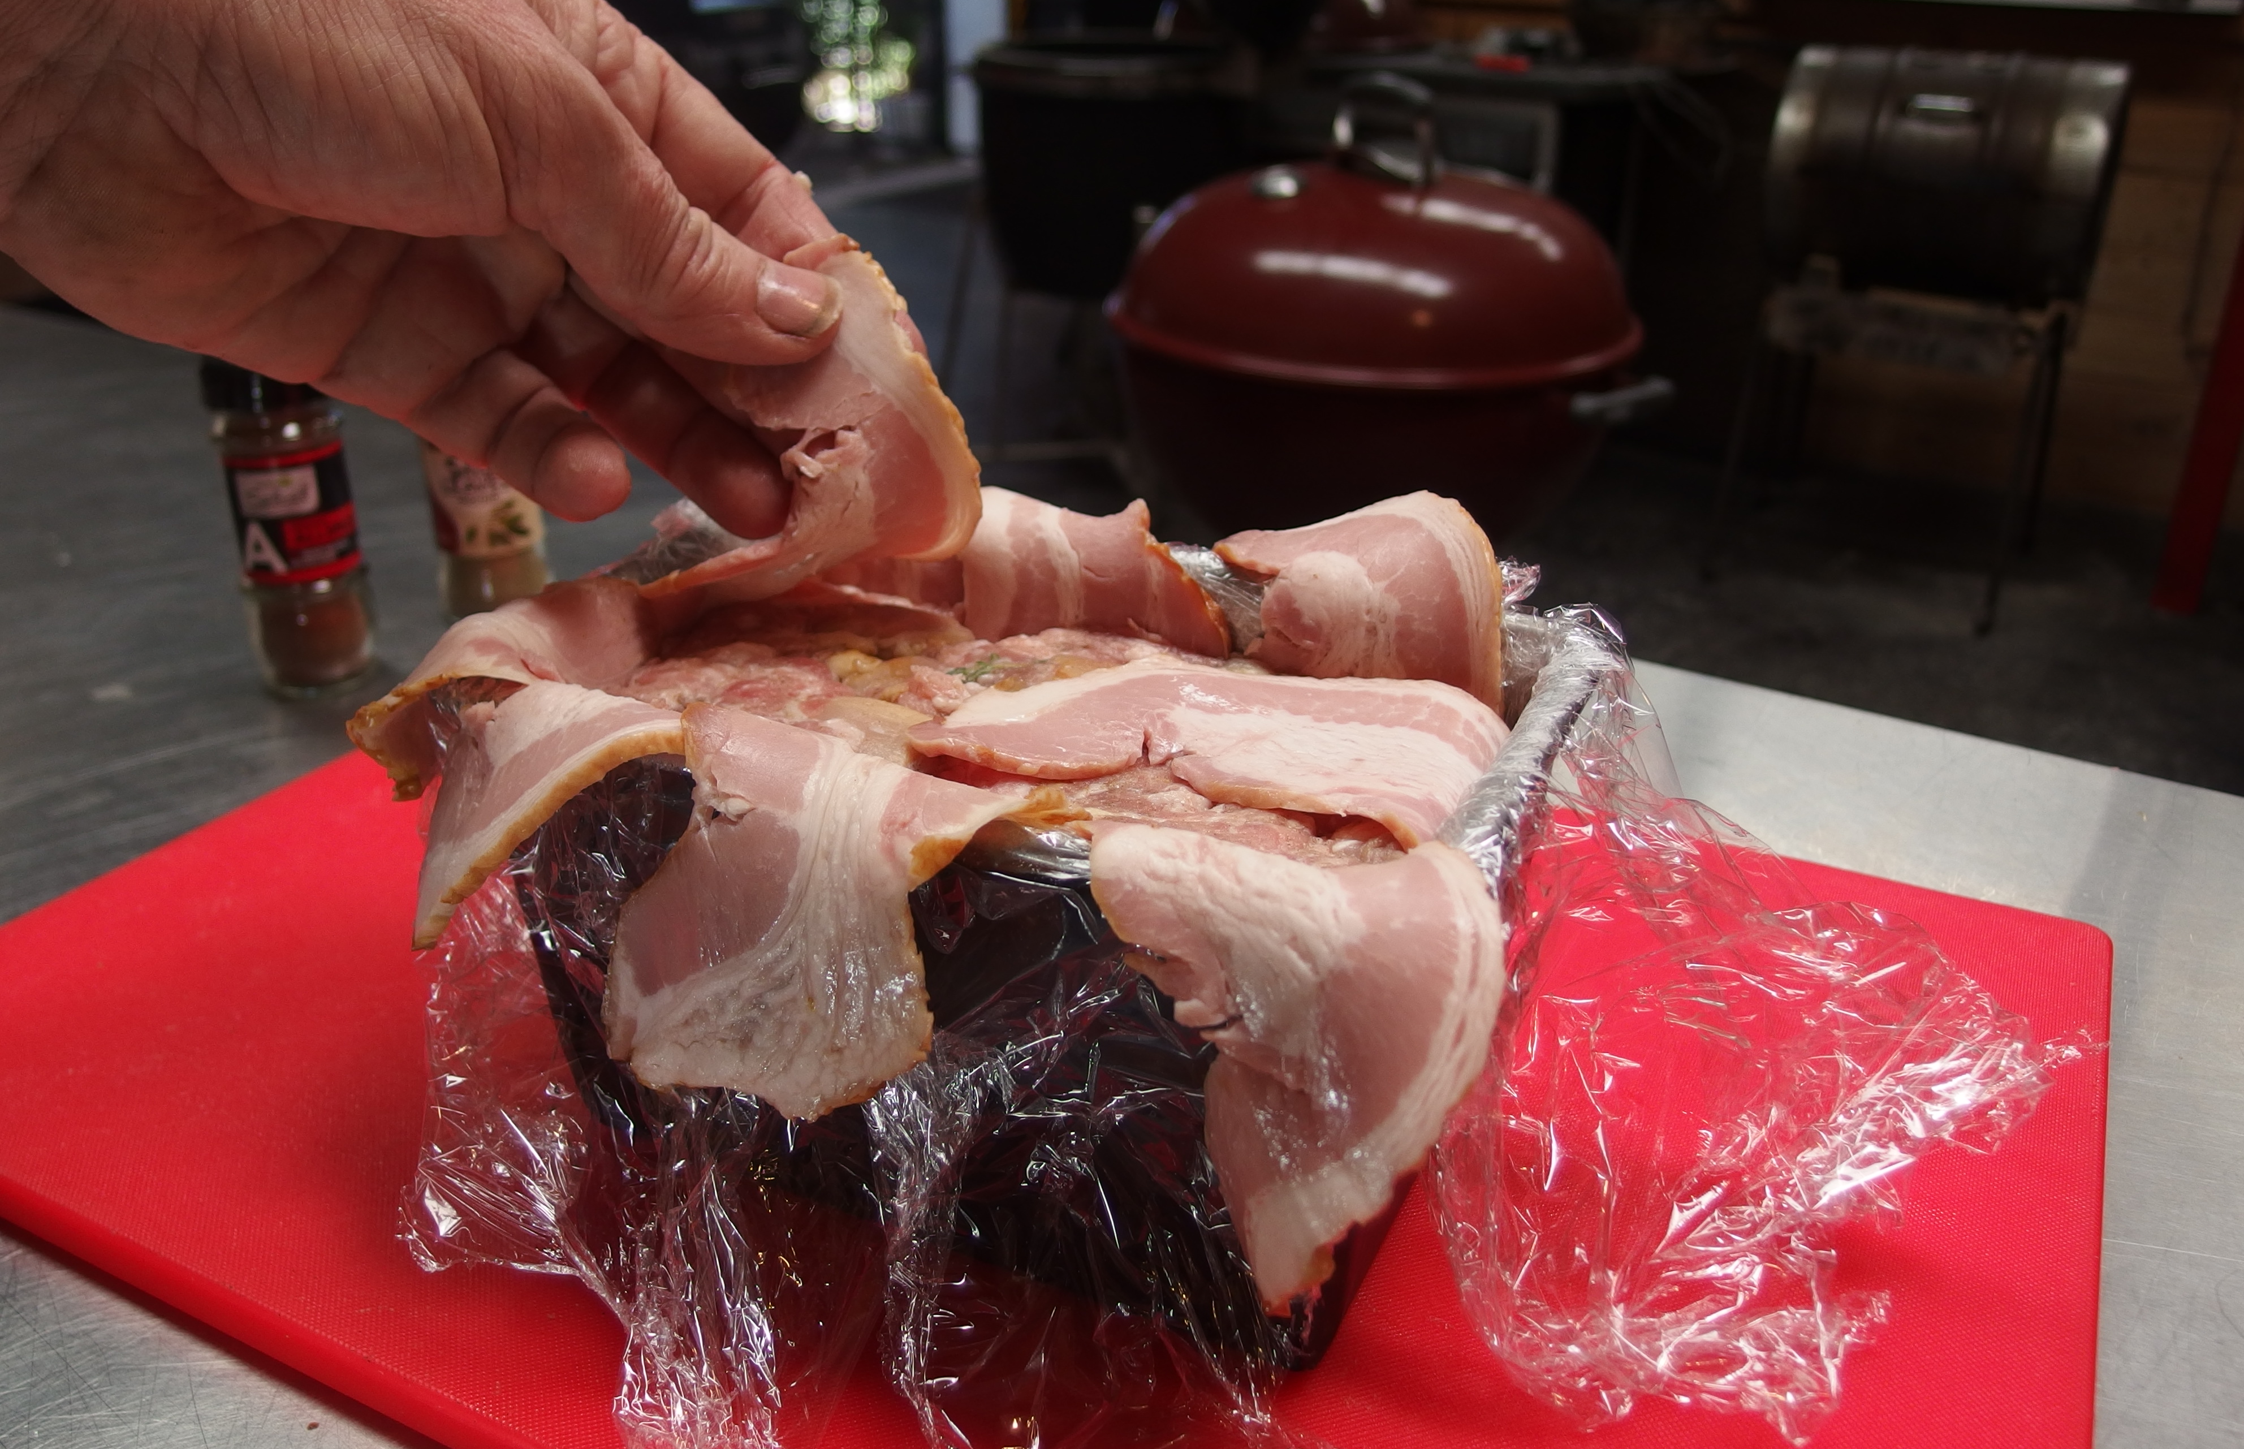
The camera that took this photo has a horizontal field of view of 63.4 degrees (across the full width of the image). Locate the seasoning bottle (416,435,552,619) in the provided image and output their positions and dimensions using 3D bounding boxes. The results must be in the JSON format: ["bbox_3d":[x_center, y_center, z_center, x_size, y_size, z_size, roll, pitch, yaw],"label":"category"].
[{"bbox_3d":[-0.231,-0.091,0.660,0.039,0.111,0.039,-8,27,-18],"label":"seasoning bottle"}]

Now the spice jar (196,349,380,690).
[{"bbox_3d":[-0.276,-0.073,0.605,0.042,0.125,0.042,-11,28,-23],"label":"spice jar"}]

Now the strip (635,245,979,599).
[{"bbox_3d":[-0.065,-0.062,0.372,0.070,0.062,0.050,-8,27,-18],"label":"strip"}]

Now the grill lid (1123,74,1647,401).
[{"bbox_3d":[0.278,-0.568,1.954,0.580,0.250,0.580,1,26,0],"label":"grill lid"}]

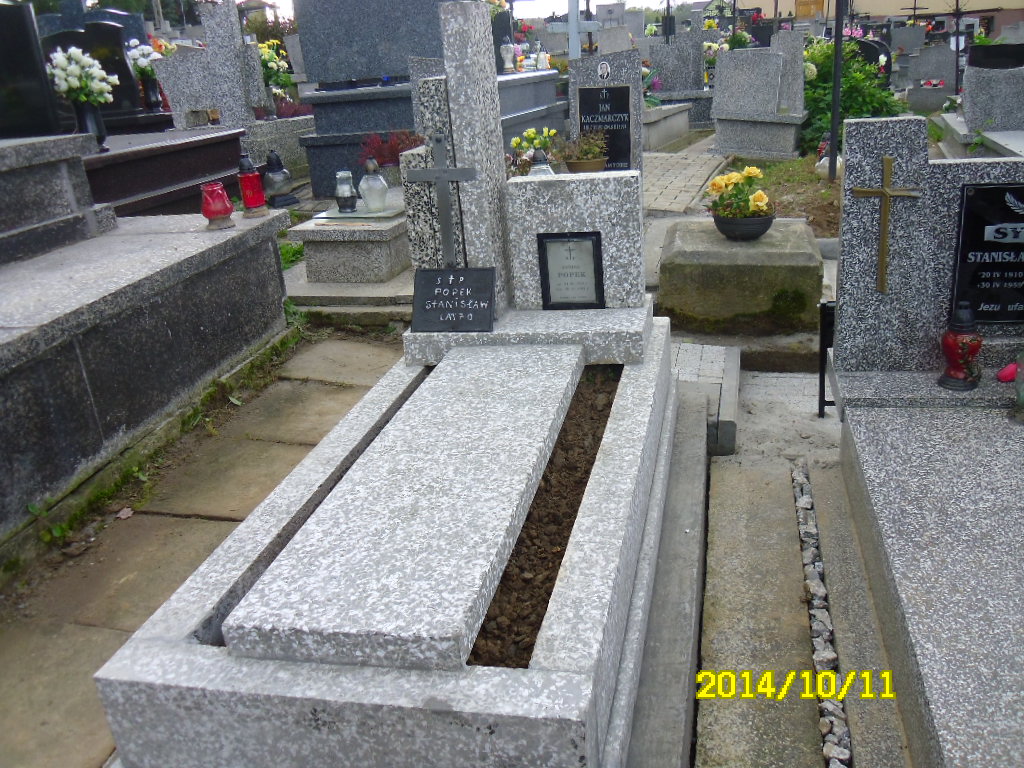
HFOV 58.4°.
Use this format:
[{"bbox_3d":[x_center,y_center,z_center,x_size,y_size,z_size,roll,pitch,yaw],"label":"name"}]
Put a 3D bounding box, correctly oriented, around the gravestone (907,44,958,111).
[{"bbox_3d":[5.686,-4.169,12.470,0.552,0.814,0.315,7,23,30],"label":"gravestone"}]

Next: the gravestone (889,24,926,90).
[{"bbox_3d":[6.497,-5.377,15.095,0.532,0.999,0.276,6,23,27],"label":"gravestone"}]

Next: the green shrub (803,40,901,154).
[{"bbox_3d":[2.949,-2.523,7.941,0.920,0.820,0.820,3,22,20],"label":"green shrub"}]

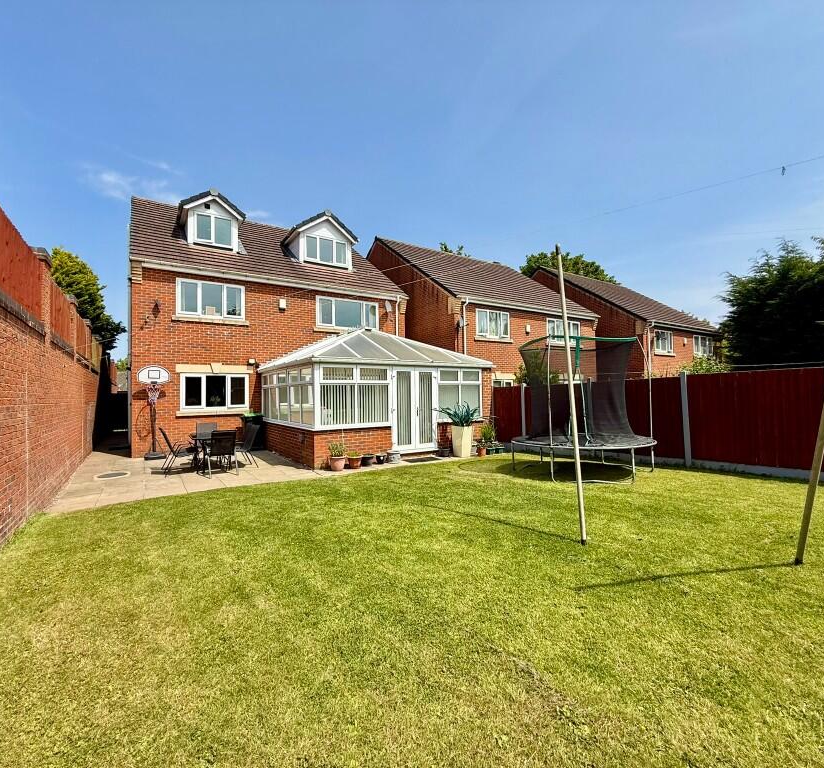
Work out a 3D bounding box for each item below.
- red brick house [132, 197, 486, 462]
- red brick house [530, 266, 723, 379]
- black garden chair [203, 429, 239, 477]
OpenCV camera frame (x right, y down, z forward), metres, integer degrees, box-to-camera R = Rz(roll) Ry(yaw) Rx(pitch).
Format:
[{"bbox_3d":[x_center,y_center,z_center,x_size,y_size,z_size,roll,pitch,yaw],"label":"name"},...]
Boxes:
[{"bbox_3d":[-5.162,-2.410,15.316,8.800,8.910,14.600,0,-2,-34],"label":"red brick house"},{"bbox_3d":[10.690,-1.919,24.664,8.450,8.950,10.800,0,-2,-34],"label":"red brick house"},{"bbox_3d":[-3.750,1.338,8.106,0.560,0.880,0.640,0,-2,-38],"label":"black garden chair"}]

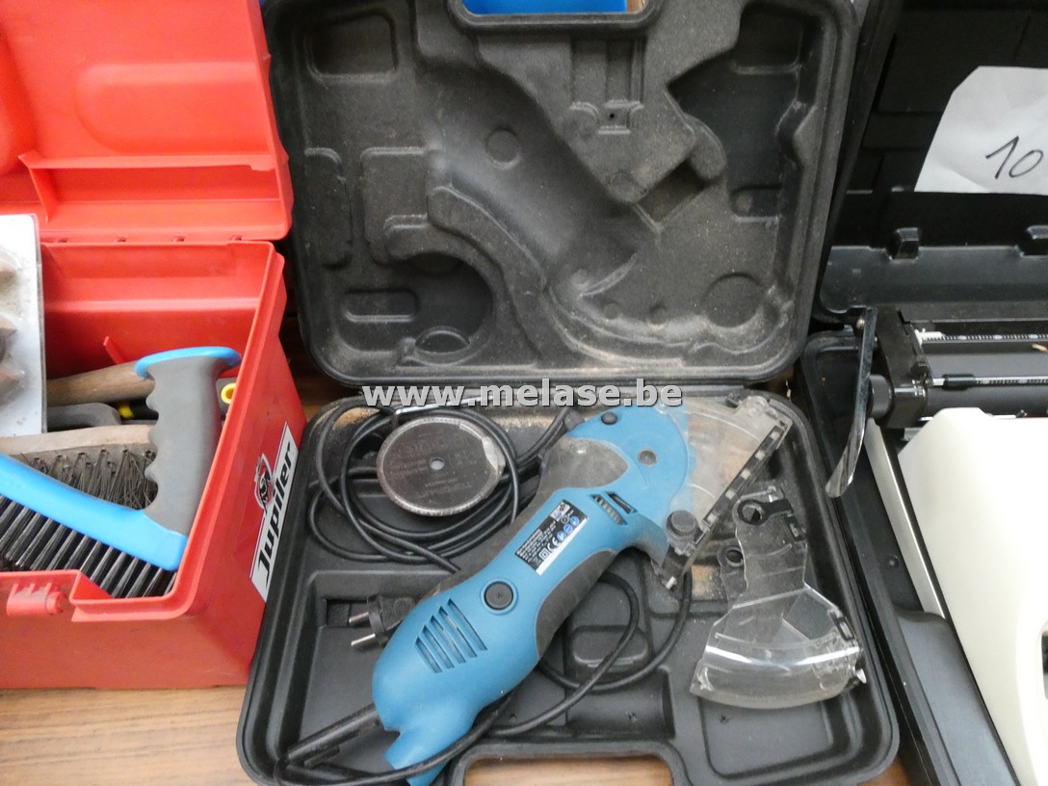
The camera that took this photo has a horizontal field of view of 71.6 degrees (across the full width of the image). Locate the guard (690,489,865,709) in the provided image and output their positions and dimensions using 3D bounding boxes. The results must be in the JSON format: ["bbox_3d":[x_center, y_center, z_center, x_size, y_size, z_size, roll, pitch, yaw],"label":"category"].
[{"bbox_3d":[0.135,0.124,0.433,0.092,0.055,0.114,-9,52,-6],"label":"guard"}]

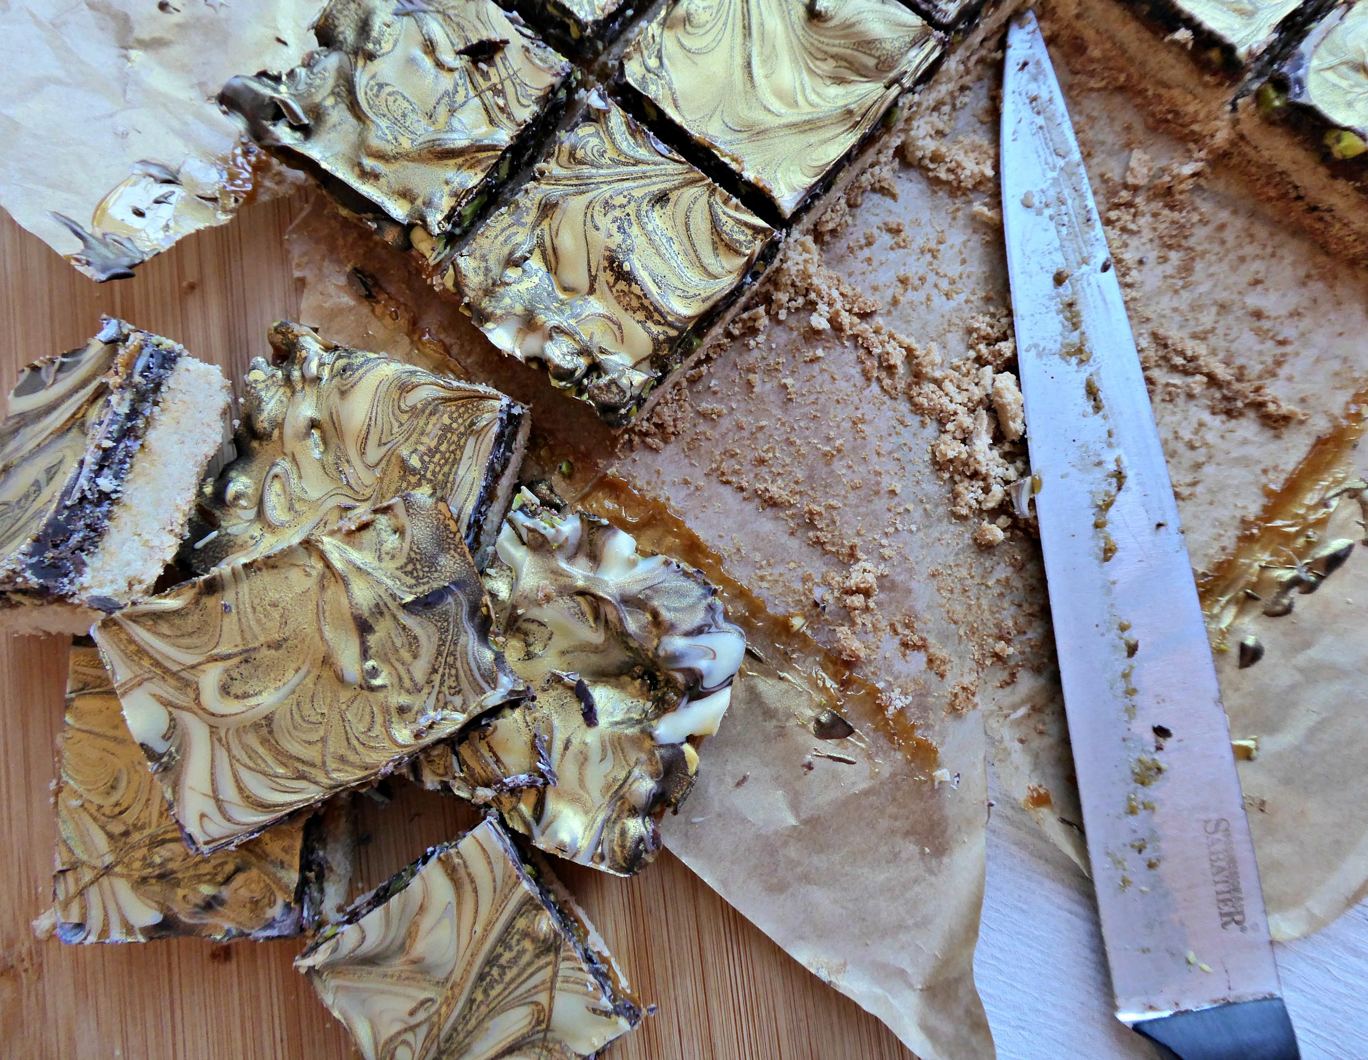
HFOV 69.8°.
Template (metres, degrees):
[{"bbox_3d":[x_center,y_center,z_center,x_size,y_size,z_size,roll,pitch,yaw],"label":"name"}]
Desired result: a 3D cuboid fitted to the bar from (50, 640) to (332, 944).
[{"bbox_3d":[-0.093,0.051,0.195,0.047,0.023,0.053,-2,79,2],"label":"bar"}]

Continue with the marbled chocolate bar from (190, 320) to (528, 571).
[{"bbox_3d":[-0.064,-0.009,0.204,0.054,0.025,0.045,10,80,5],"label":"marbled chocolate bar"}]

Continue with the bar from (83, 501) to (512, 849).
[{"bbox_3d":[-0.063,0.025,0.176,0.056,0.023,0.041,-25,80,-10],"label":"bar"}]

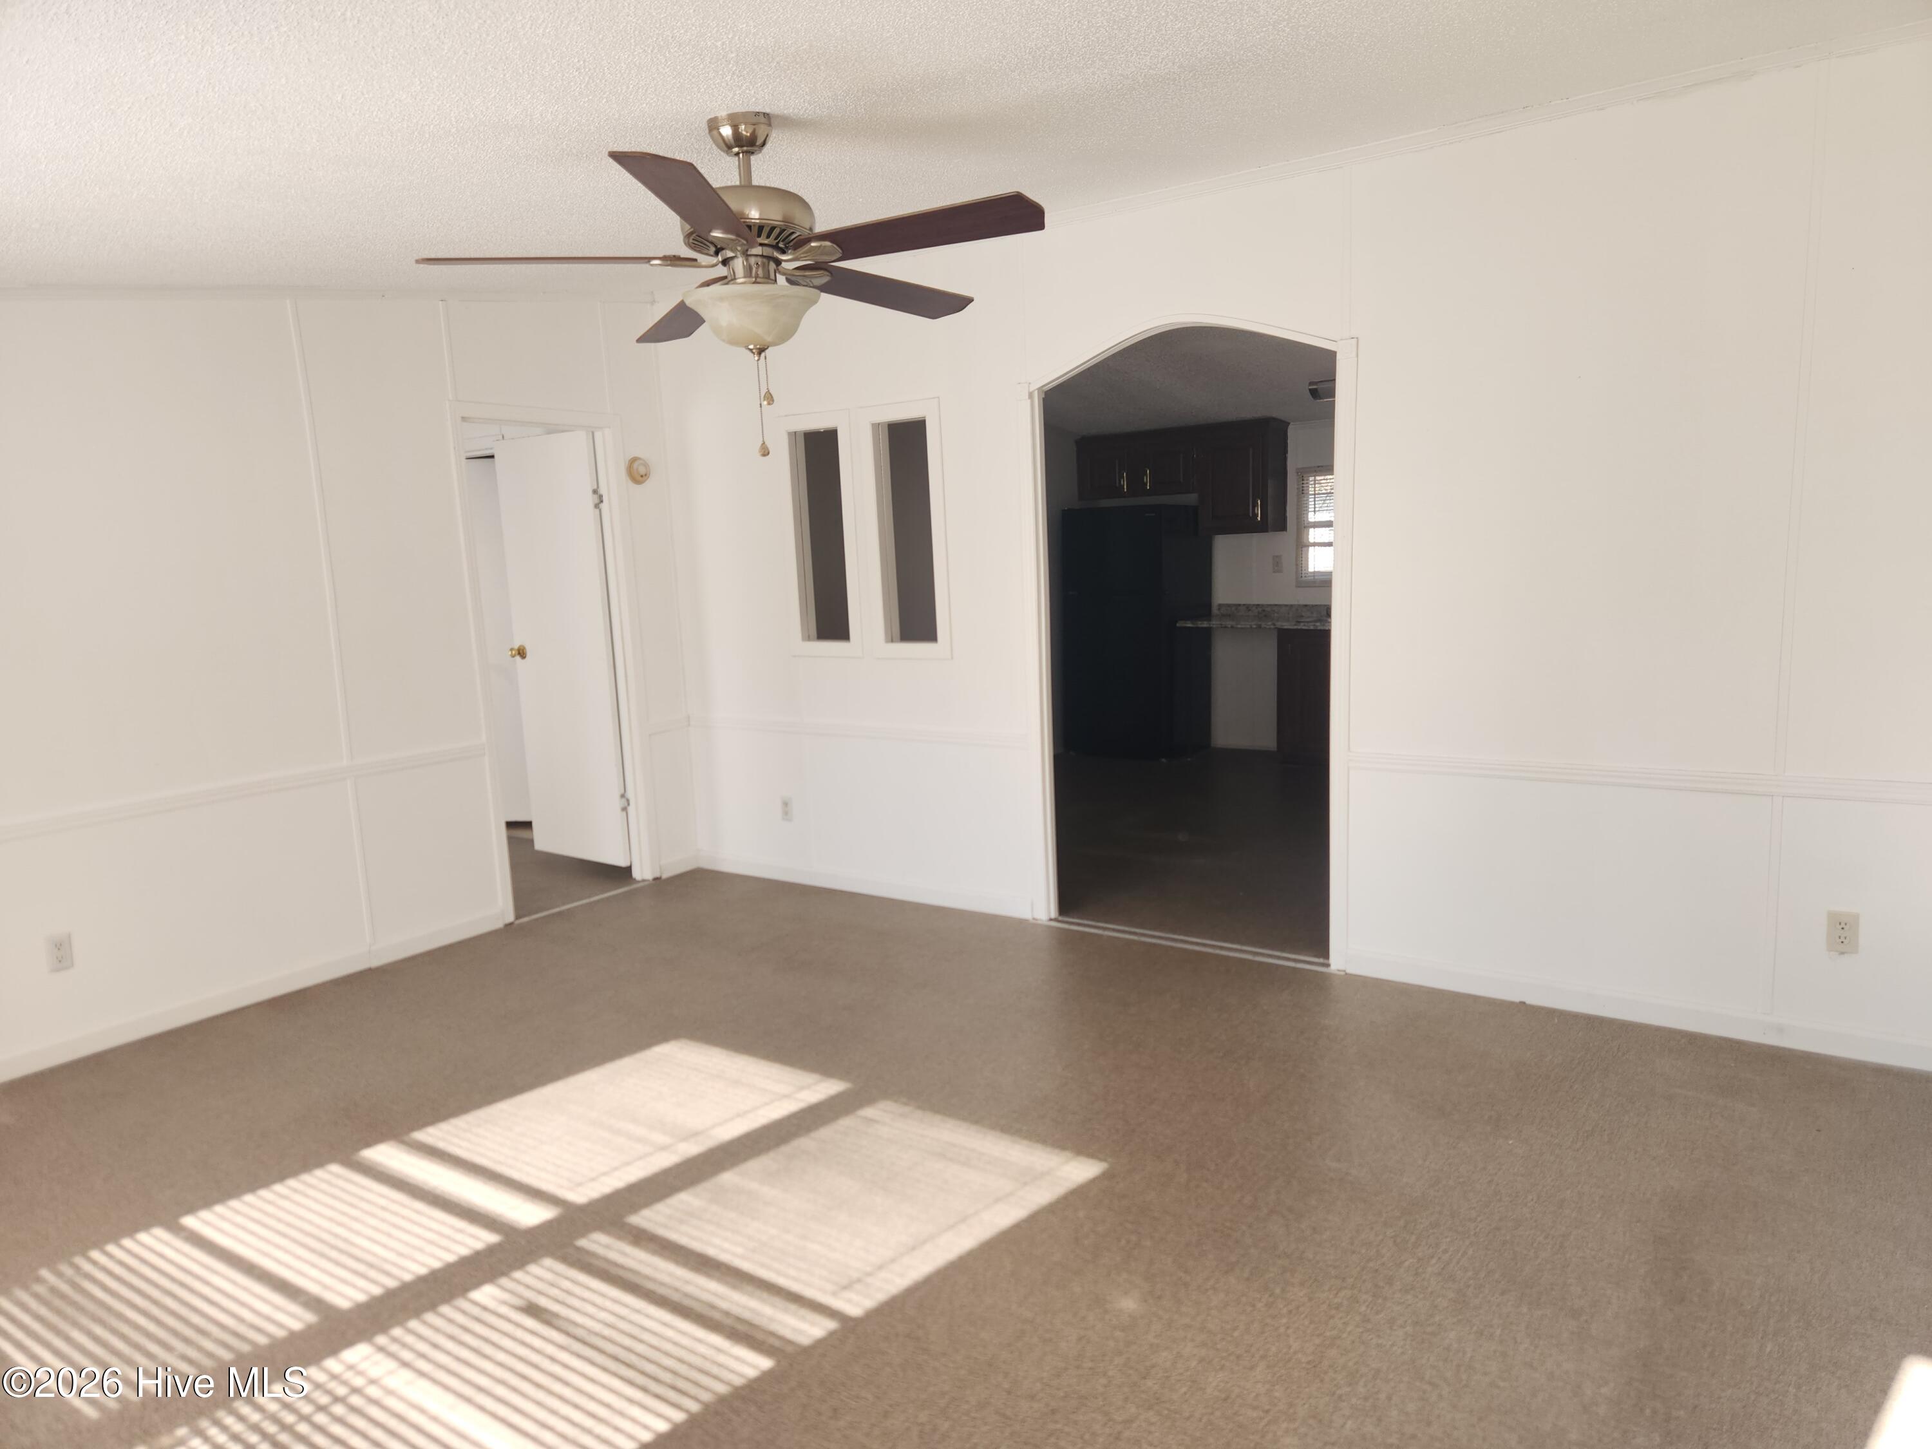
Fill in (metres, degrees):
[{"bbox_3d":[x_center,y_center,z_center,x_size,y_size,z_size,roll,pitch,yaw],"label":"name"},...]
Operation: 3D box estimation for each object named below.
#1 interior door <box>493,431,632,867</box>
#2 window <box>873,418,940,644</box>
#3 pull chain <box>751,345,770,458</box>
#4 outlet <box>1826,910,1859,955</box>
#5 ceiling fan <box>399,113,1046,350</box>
[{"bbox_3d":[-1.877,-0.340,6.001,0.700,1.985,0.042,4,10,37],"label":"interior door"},{"bbox_3d":[-0.219,-0.775,5.208,0.275,0.890,0.090,4,10,35],"label":"window"},{"bbox_3d":[-0.445,-0.699,2.783,0.030,0.220,0.030,4,10,35],"label":"pull chain"},{"bbox_3d":[2.395,0.569,3.503,0.072,0.116,0.010,4,10,35],"label":"outlet"},{"bbox_3d":[-0.466,-1.038,2.732,1.300,0.485,1.280,4,10,35],"label":"ceiling fan"}]

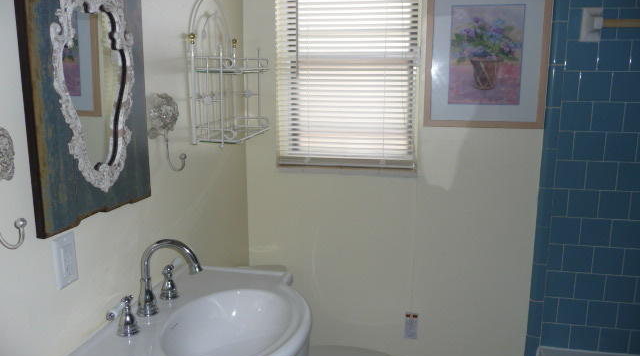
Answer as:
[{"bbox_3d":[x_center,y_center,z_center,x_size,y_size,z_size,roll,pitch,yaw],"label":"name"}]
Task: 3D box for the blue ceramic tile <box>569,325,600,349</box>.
[{"bbox_3d":[1.050,0.638,2.059,0.108,0.108,0.010,2,10,9],"label":"blue ceramic tile"}]

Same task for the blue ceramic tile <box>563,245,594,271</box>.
[{"bbox_3d":[1.006,0.315,2.019,0.107,0.108,0.010,2,10,10],"label":"blue ceramic tile"}]

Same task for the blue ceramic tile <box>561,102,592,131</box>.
[{"bbox_3d":[0.949,-0.228,1.922,0.108,0.108,0.010,2,10,9],"label":"blue ceramic tile"}]

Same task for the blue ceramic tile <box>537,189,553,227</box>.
[{"bbox_3d":[0.866,0.115,1.997,0.051,0.153,0.010,2,10,9],"label":"blue ceramic tile"}]

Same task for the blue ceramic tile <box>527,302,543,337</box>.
[{"bbox_3d":[0.865,0.564,2.081,0.051,0.152,0.010,2,11,9],"label":"blue ceramic tile"}]

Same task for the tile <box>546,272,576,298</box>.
[{"bbox_3d":[0.944,0.420,2.036,0.108,0.108,0.010,2,10,10],"label":"tile"}]

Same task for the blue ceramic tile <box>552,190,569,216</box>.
[{"bbox_3d":[0.920,0.094,1.985,0.053,0.108,0.010,2,11,9],"label":"blue ceramic tile"}]

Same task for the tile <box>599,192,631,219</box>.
[{"bbox_3d":[1.108,0.103,1.949,0.108,0.108,0.010,2,10,10],"label":"tile"}]

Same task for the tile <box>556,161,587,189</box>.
[{"bbox_3d":[0.948,-0.012,1.961,0.108,0.108,0.010,2,11,9],"label":"tile"}]

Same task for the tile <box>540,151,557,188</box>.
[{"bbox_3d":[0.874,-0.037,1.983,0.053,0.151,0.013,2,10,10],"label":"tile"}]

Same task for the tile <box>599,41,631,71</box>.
[{"bbox_3d":[1.058,-0.439,1.864,0.108,0.108,0.010,2,11,9],"label":"tile"}]

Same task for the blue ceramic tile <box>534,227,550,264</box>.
[{"bbox_3d":[0.866,0.264,2.026,0.051,0.152,0.010,2,11,9],"label":"blue ceramic tile"}]

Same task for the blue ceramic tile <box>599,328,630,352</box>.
[{"bbox_3d":[1.158,0.643,2.039,0.108,0.108,0.010,2,10,10],"label":"blue ceramic tile"}]

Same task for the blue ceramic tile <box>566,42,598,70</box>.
[{"bbox_3d":[0.950,-0.443,1.882,0.108,0.108,0.010,2,11,9],"label":"blue ceramic tile"}]

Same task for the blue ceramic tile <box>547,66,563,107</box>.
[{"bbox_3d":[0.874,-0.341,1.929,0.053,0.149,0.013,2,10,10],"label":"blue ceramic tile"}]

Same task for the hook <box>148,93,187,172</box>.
[{"bbox_3d":[-0.415,-0.131,1.474,0.068,0.215,0.108,2,10,10],"label":"hook"}]

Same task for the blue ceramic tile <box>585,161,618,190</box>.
[{"bbox_3d":[1.054,-0.007,1.939,0.108,0.108,0.010,2,10,10],"label":"blue ceramic tile"}]

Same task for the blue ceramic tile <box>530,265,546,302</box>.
[{"bbox_3d":[0.866,0.414,2.053,0.051,0.152,0.010,2,11,9],"label":"blue ceramic tile"}]

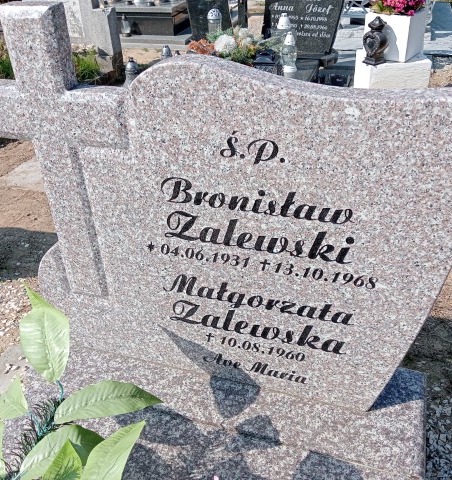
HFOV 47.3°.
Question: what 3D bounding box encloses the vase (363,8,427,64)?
[{"bbox_3d":[1.228,-1.504,3.772,0.328,0.302,0.335,19,38,32],"label":"vase"}]

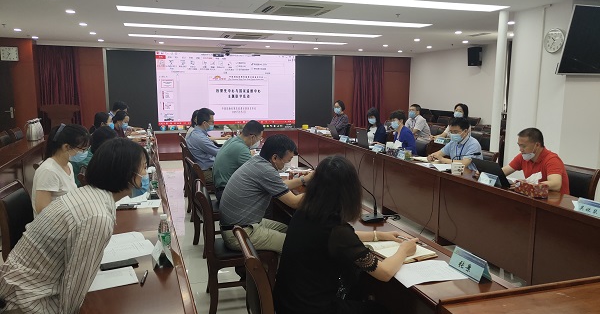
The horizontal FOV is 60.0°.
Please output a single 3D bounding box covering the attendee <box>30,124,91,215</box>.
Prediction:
[{"bbox_3d":[-1.331,0.470,3.281,0.660,1.320,0.470,0,8,-7],"label":"attendee"}]

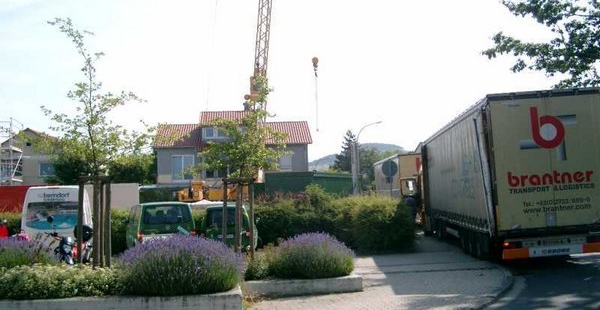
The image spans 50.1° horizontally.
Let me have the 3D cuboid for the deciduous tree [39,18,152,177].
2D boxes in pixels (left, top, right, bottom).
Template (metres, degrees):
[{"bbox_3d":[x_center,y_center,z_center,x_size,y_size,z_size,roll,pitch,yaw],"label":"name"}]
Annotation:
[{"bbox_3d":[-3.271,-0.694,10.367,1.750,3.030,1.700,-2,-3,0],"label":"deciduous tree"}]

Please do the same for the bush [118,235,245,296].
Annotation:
[{"bbox_3d":[-1.628,1.524,9.127,1.700,0.740,1.300,-2,-3,0],"label":"bush"}]

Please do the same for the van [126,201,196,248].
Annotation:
[{"bbox_3d":[-4.978,2.633,22.390,1.860,1.950,4.800,0,-4,-19],"label":"van"}]

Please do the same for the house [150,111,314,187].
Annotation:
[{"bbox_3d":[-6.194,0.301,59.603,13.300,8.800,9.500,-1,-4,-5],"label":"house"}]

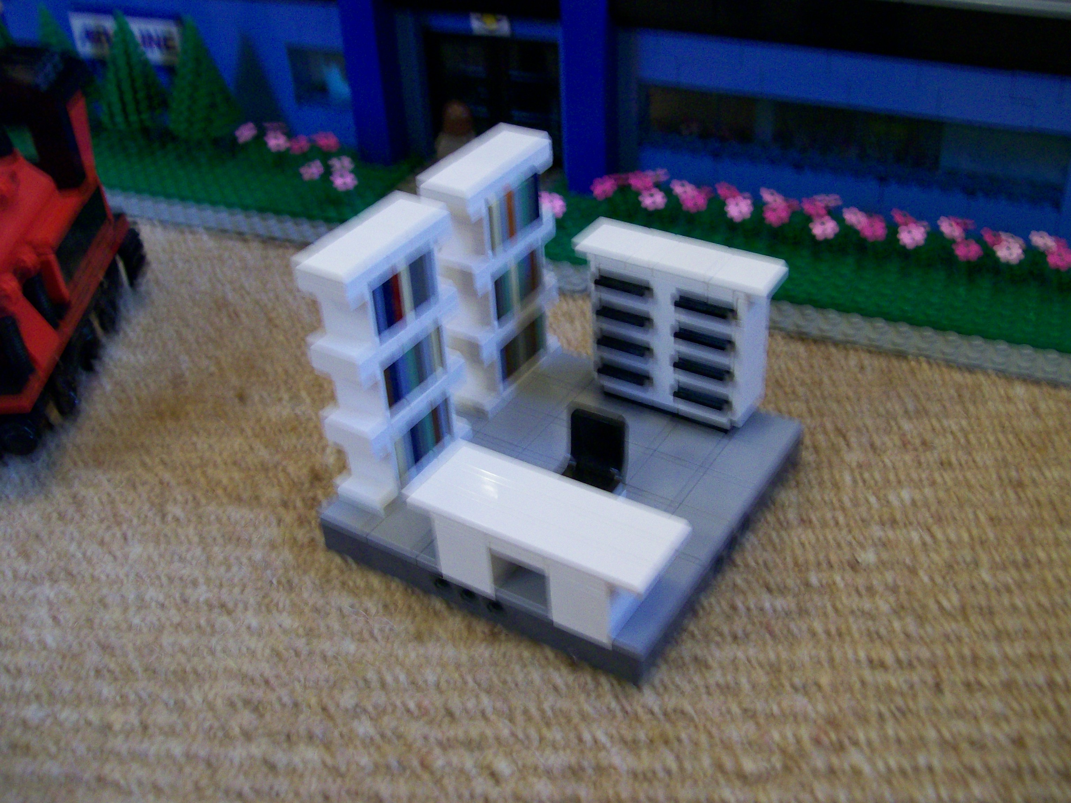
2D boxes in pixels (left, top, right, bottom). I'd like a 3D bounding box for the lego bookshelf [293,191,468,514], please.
[{"bbox_3d":[-0.037,-0.011,0.287,0.016,0.070,0.040,18,41,27],"label":"lego bookshelf"}]

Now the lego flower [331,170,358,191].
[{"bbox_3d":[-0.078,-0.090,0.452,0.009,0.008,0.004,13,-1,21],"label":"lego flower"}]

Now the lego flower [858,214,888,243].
[{"bbox_3d":[0.120,-0.061,0.395,0.009,0.008,0.004,9,-2,17],"label":"lego flower"}]

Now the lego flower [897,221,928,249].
[{"bbox_3d":[0.130,-0.057,0.385,0.009,0.006,0.009,13,39,21],"label":"lego flower"}]

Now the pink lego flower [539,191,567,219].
[{"bbox_3d":[0.006,-0.072,0.410,0.009,0.006,0.009,13,39,21],"label":"pink lego flower"}]

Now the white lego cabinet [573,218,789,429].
[{"bbox_3d":[0.039,-0.022,0.319,0.056,0.045,0.019,18,41,27],"label":"white lego cabinet"}]

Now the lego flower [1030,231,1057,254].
[{"bbox_3d":[0.169,-0.053,0.371,0.009,0.006,0.009,13,39,21],"label":"lego flower"}]

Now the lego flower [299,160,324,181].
[{"bbox_3d":[-0.093,-0.096,0.460,0.004,0.008,0.009,20,14,-45],"label":"lego flower"}]

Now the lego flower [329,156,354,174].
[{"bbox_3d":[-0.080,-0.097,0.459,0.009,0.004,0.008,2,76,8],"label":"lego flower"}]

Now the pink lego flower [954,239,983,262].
[{"bbox_3d":[0.146,-0.051,0.375,0.009,0.006,0.009,13,39,21],"label":"pink lego flower"}]

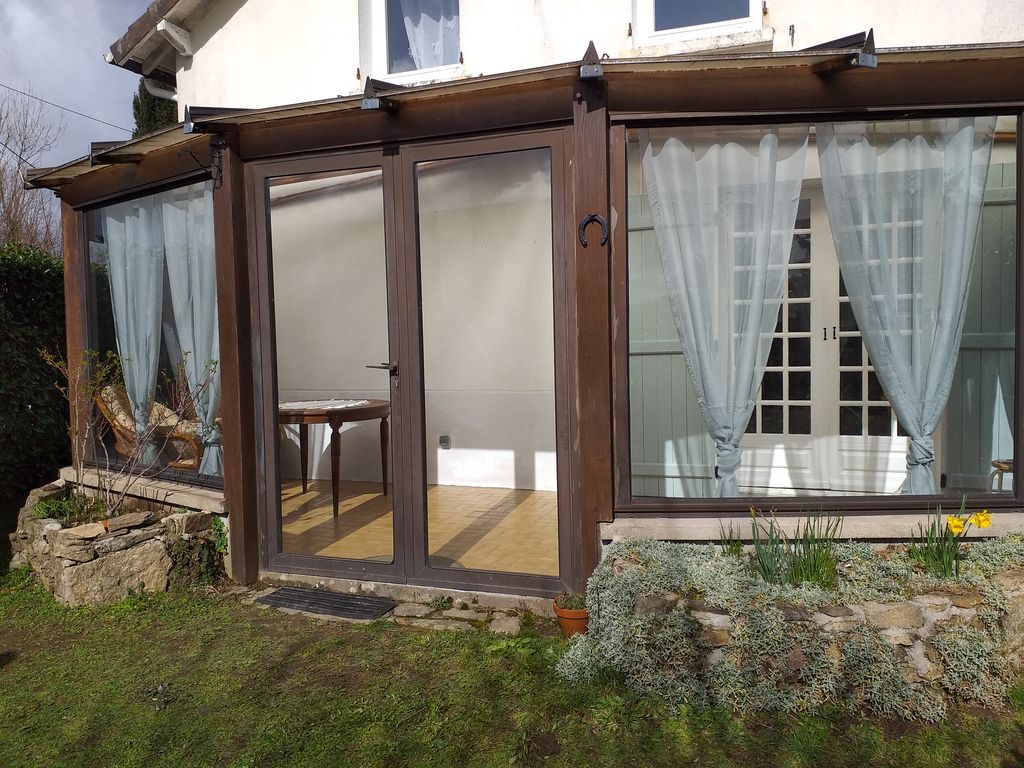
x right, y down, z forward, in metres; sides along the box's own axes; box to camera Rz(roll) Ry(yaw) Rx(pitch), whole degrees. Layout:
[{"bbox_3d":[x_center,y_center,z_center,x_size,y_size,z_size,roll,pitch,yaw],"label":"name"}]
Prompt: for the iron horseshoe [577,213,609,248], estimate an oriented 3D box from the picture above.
[{"bbox_3d":[0.353,-0.658,3.314,0.131,0.146,0.020,-1,3,8],"label":"iron horseshoe"}]

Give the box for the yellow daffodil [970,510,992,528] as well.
[{"bbox_3d":[1.890,0.545,3.096,0.080,0.072,0.055,-2,8,-23],"label":"yellow daffodil"}]

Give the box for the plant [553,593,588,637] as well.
[{"bbox_3d":[0.266,1.021,3.375,0.178,0.195,0.178,0,3,19],"label":"plant"}]

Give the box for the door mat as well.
[{"bbox_3d":[-0.909,1.071,3.753,0.690,0.015,0.230,0,3,25],"label":"door mat"}]

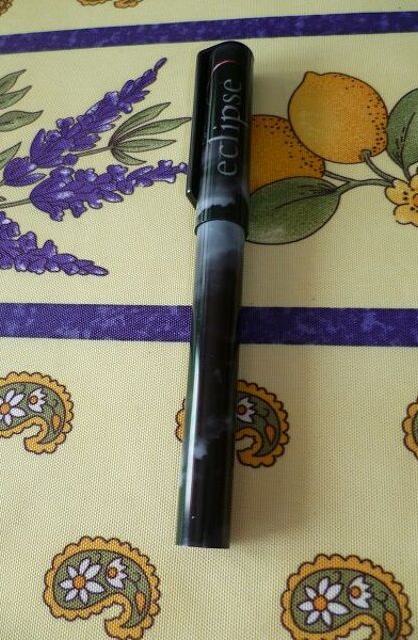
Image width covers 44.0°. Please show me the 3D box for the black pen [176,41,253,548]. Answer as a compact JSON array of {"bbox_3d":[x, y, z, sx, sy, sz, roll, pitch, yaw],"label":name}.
[{"bbox_3d":[0.002,-0.016,0.132,0.017,0.014,0.135,1,69,8],"label":"black pen"}]

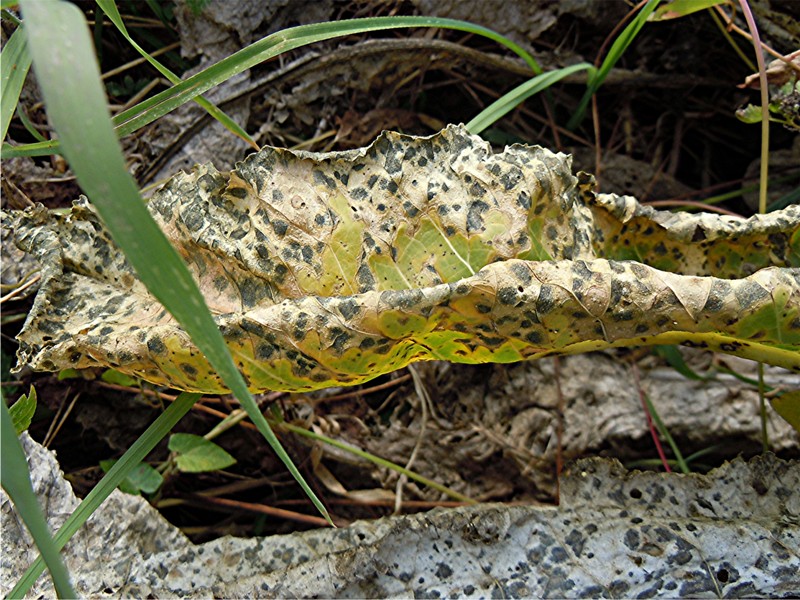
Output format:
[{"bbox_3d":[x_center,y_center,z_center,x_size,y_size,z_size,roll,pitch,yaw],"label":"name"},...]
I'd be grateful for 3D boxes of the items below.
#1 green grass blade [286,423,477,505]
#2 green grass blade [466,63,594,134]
[{"bbox_3d":[-0.015,0.099,0.420,0.137,0.006,0.004,20,77,9],"label":"green grass blade"},{"bbox_3d":[0.086,-0.132,0.460,0.120,0.011,0.014,-31,10,-16],"label":"green grass blade"}]

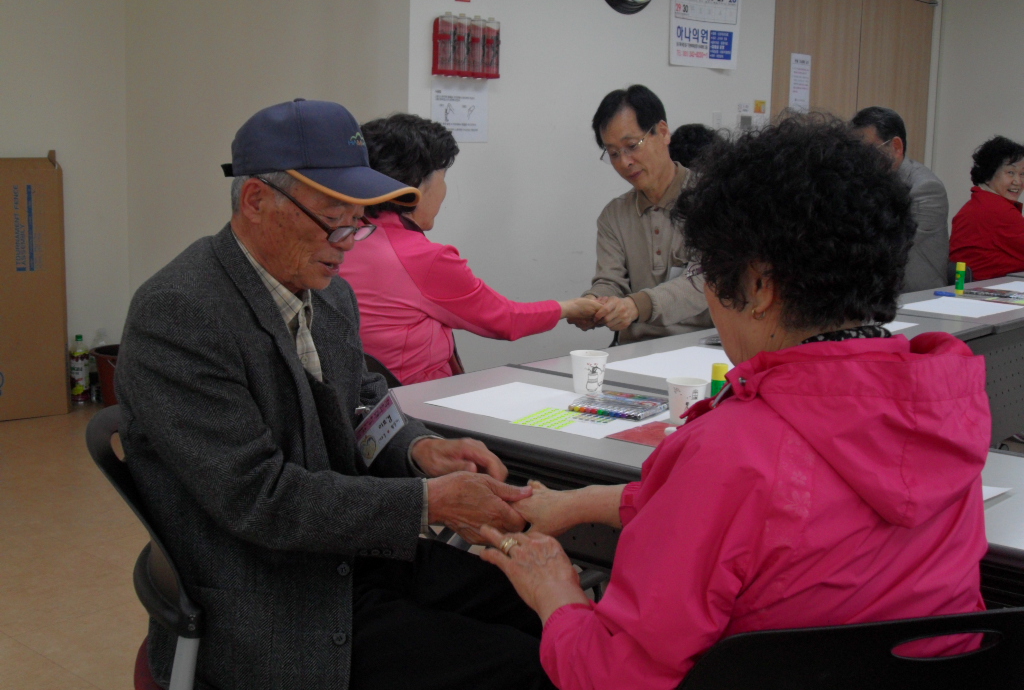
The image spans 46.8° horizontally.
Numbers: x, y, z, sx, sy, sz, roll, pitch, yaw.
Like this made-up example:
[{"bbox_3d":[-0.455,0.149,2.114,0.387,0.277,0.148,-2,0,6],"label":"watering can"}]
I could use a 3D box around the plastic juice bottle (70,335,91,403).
[{"bbox_3d":[-1.970,0.104,5.377,0.090,0.315,0.090,-3,10,-20],"label":"plastic juice bottle"}]

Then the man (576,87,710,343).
[{"bbox_3d":[0.279,-0.005,3.162,0.500,1.340,0.720,8,12,37],"label":"man"}]

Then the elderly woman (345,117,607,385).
[{"bbox_3d":[-0.111,0.095,2.796,0.750,1.250,0.480,-7,12,-40],"label":"elderly woman"}]

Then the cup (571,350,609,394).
[{"bbox_3d":[0.149,0.052,2.274,0.073,0.077,0.073,2,10,4],"label":"cup"}]

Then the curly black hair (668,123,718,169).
[{"bbox_3d":[0.603,-0.646,3.950,0.200,0.200,0.210,9,13,41],"label":"curly black hair"}]

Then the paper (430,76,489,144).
[{"bbox_3d":[-0.194,-0.882,4.506,0.004,0.210,0.295,9,13,41],"label":"paper"}]

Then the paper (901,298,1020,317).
[{"bbox_3d":[1.380,-0.116,3.632,0.260,0.003,0.380,9,13,41],"label":"paper"}]

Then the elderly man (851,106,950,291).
[{"bbox_3d":[1.312,-0.195,4.397,0.500,1.340,0.700,9,13,41],"label":"elderly man"}]

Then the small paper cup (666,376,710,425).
[{"bbox_3d":[0.303,0.096,2.026,0.073,0.077,0.073,2,10,9],"label":"small paper cup"}]

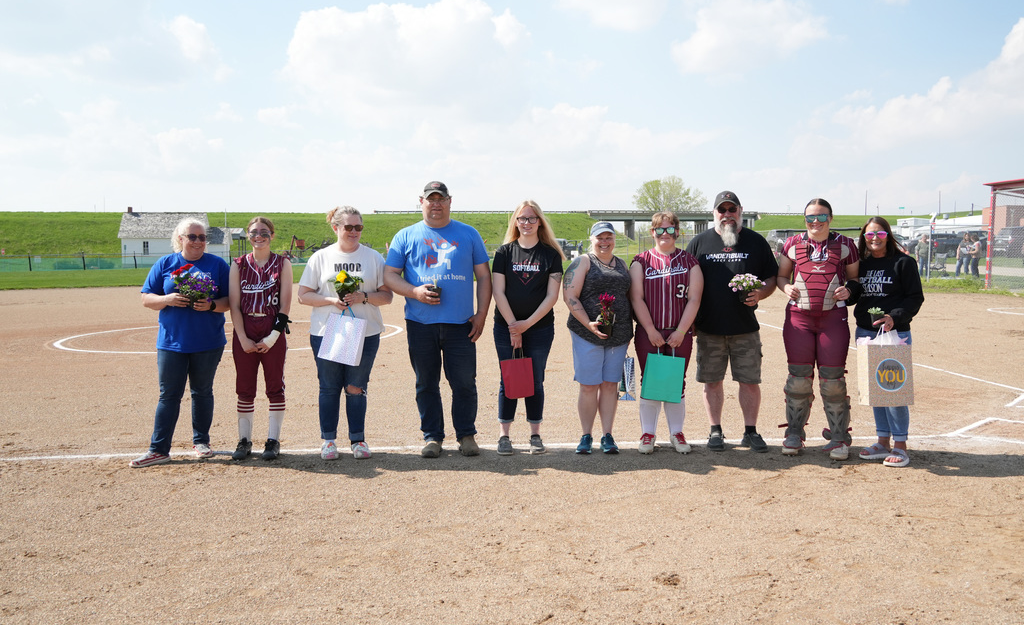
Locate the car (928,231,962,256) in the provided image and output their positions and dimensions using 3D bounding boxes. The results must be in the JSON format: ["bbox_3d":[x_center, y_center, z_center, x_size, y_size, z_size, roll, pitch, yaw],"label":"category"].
[{"bbox_3d":[33.200,-4.966,64.300,5.700,1.900,2.000,-1,4,-6],"label":"car"}]

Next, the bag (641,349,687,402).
[{"bbox_3d":[1.020,0.434,5.940,0.255,0.325,0.115,8,4,0],"label":"bag"}]

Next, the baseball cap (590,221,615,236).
[{"bbox_3d":[0.618,-0.569,6.020,0.170,0.115,0.250,0,4,1],"label":"baseball cap"}]

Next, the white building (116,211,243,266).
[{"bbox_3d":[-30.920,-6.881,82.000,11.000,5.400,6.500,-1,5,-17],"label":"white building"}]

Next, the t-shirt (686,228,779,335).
[{"bbox_3d":[1.540,-0.218,6.200,0.650,0.740,0.390,1,4,10],"label":"t-shirt"}]

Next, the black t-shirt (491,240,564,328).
[{"bbox_3d":[0.110,-0.196,6.070,0.490,0.590,0.270,0,5,0],"label":"black t-shirt"}]

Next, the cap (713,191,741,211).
[{"bbox_3d":[1.498,-0.773,6.120,0.180,0.130,0.265,1,4,13],"label":"cap"}]

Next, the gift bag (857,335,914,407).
[{"bbox_3d":[2.392,0.403,5.640,0.280,0.385,0.140,0,5,1],"label":"gift bag"}]

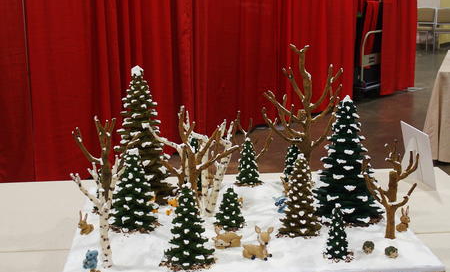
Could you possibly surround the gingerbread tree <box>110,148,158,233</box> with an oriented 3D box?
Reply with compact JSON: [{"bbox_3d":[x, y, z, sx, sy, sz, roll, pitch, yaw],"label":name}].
[{"bbox_3d":[-0.256,0.141,1.828,0.144,0.219,0.144,-1,14,-5],"label":"gingerbread tree"}]

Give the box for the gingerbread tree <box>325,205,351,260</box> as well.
[{"bbox_3d":[0.286,0.237,1.625,0.070,0.134,0.070,-1,14,-5],"label":"gingerbread tree"}]

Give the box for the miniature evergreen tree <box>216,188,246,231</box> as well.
[{"bbox_3d":[0.012,0.199,1.822,0.089,0.110,0.089,-1,14,-5],"label":"miniature evergreen tree"}]

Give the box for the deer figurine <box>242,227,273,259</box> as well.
[{"bbox_3d":[0.083,0.262,1.644,0.071,0.075,0.048,7,16,24],"label":"deer figurine"}]

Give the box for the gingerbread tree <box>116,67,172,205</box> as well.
[{"bbox_3d":[-0.259,-0.015,2.044,0.198,0.415,0.198,-1,14,-5],"label":"gingerbread tree"}]

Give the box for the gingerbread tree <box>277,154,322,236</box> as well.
[{"bbox_3d":[0.207,0.153,1.784,0.122,0.218,0.122,-1,14,-5],"label":"gingerbread tree"}]

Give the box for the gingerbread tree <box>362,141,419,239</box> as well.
[{"bbox_3d":[0.447,0.143,1.722,0.148,0.267,0.111,-1,14,-5],"label":"gingerbread tree"}]

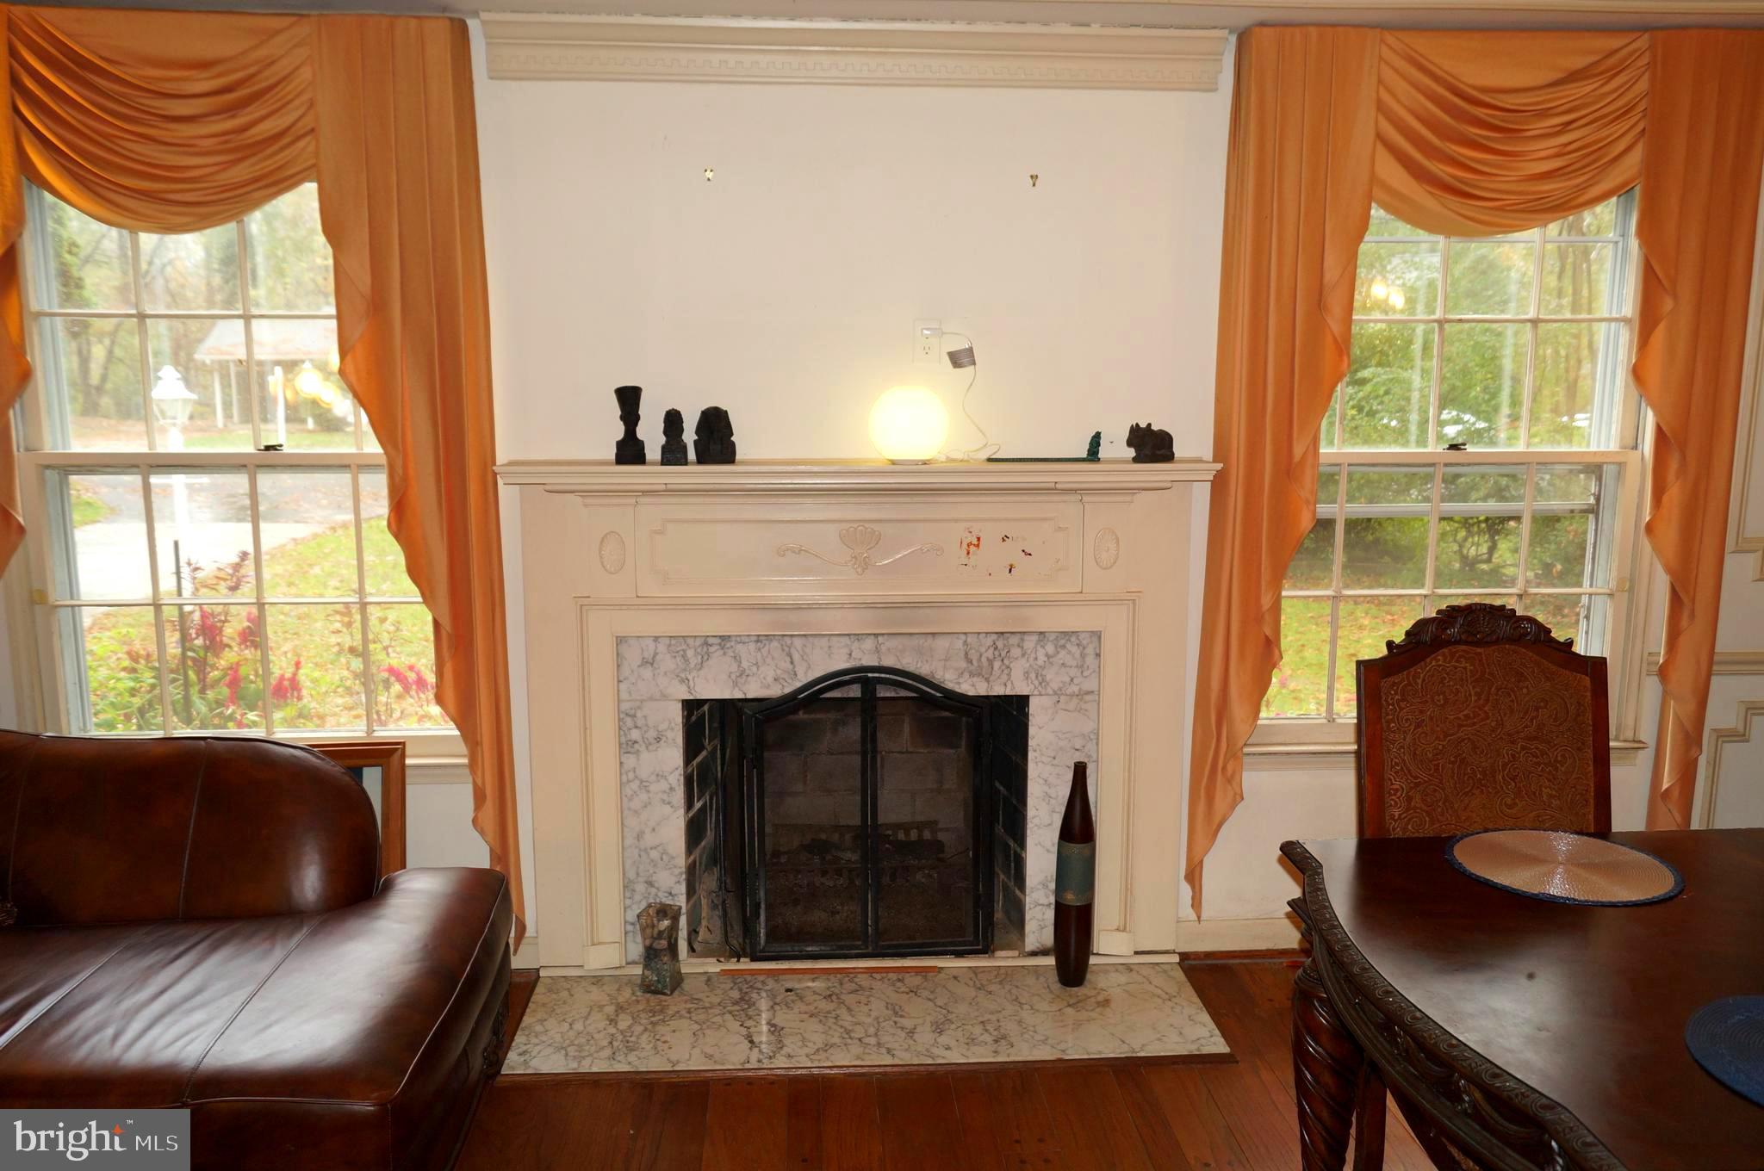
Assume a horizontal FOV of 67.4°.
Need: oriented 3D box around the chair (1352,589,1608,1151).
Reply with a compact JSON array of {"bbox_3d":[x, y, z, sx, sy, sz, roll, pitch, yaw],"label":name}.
[{"bbox_3d":[1.178,0.666,2.380,0.560,1.180,0.620,0,9,-4],"label":"chair"}]

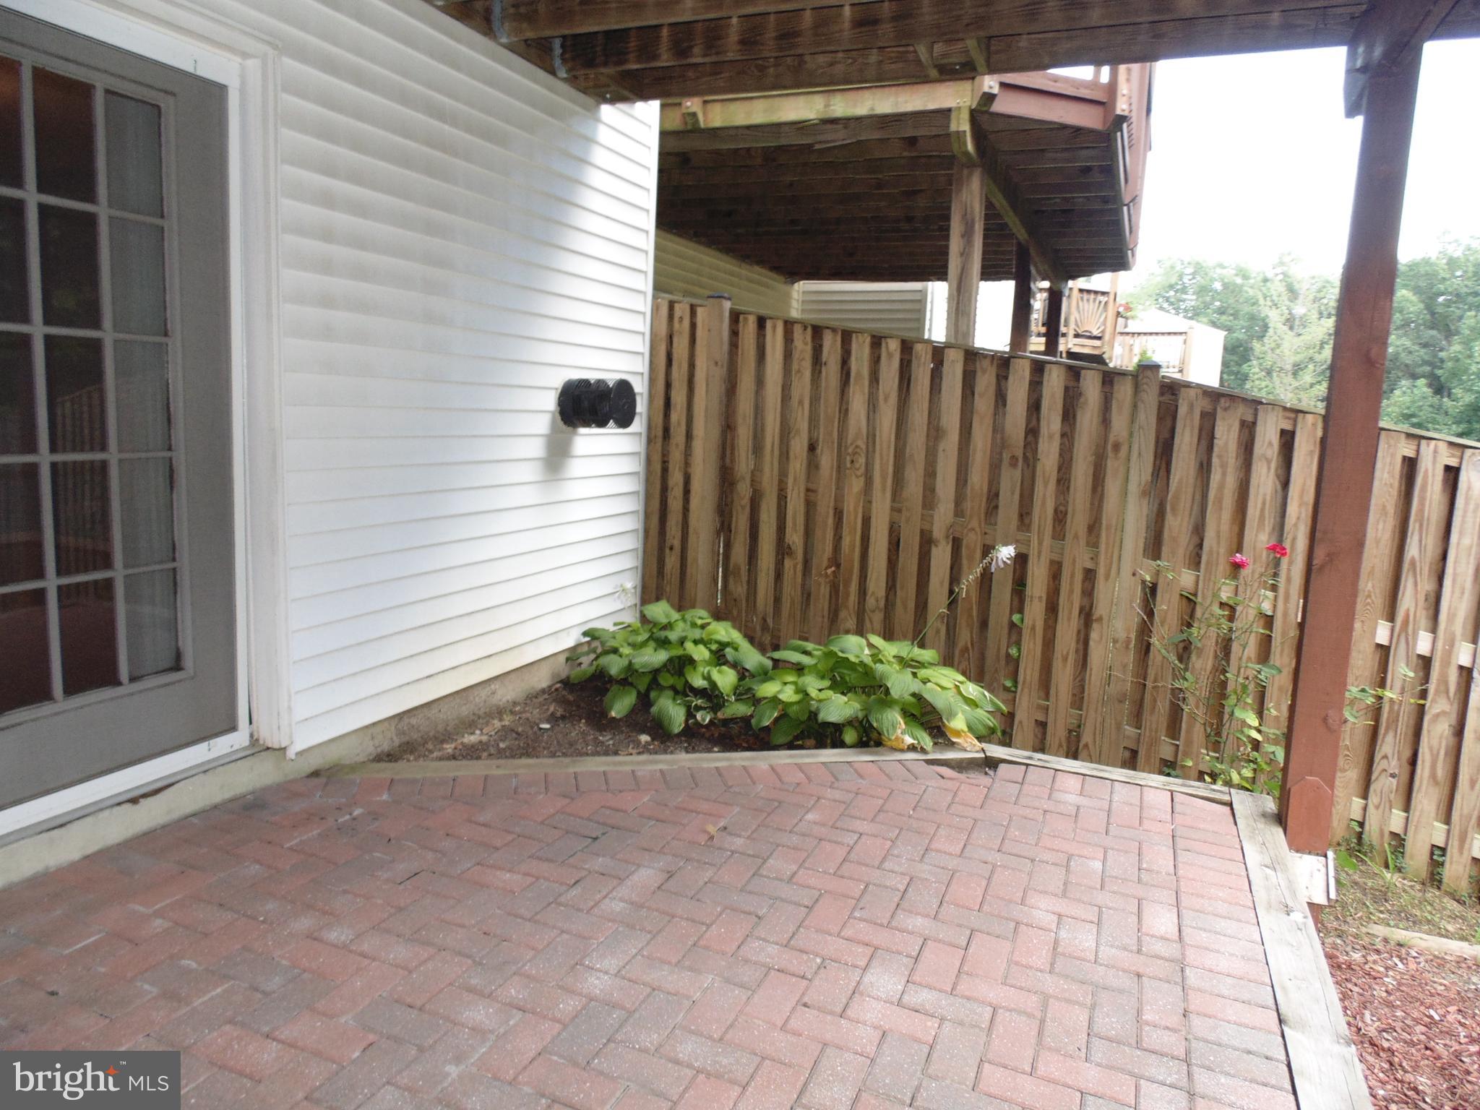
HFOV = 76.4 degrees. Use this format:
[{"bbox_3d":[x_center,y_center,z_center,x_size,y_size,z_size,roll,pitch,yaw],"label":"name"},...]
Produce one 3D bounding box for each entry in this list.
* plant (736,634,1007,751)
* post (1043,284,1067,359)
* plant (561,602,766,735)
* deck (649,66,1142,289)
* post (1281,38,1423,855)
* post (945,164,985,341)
[{"bbox_3d":[0.573,0.527,4.068,1.100,0.400,0.820,4,9,9],"label":"plant"},{"bbox_3d":[3.233,-1.326,9.952,0.140,2.700,0.140,6,10,23],"label":"post"},{"bbox_3d":[-0.320,0.453,4.268,0.900,0.420,0.820,2,9,-4],"label":"plant"},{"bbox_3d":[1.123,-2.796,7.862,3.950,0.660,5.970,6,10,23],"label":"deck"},{"bbox_3d":[2.085,-0.252,3.258,0.140,2.780,0.140,5,9,23],"label":"post"},{"bbox_3d":[1.150,-0.661,5.146,0.140,2.700,0.140,6,10,23],"label":"post"}]

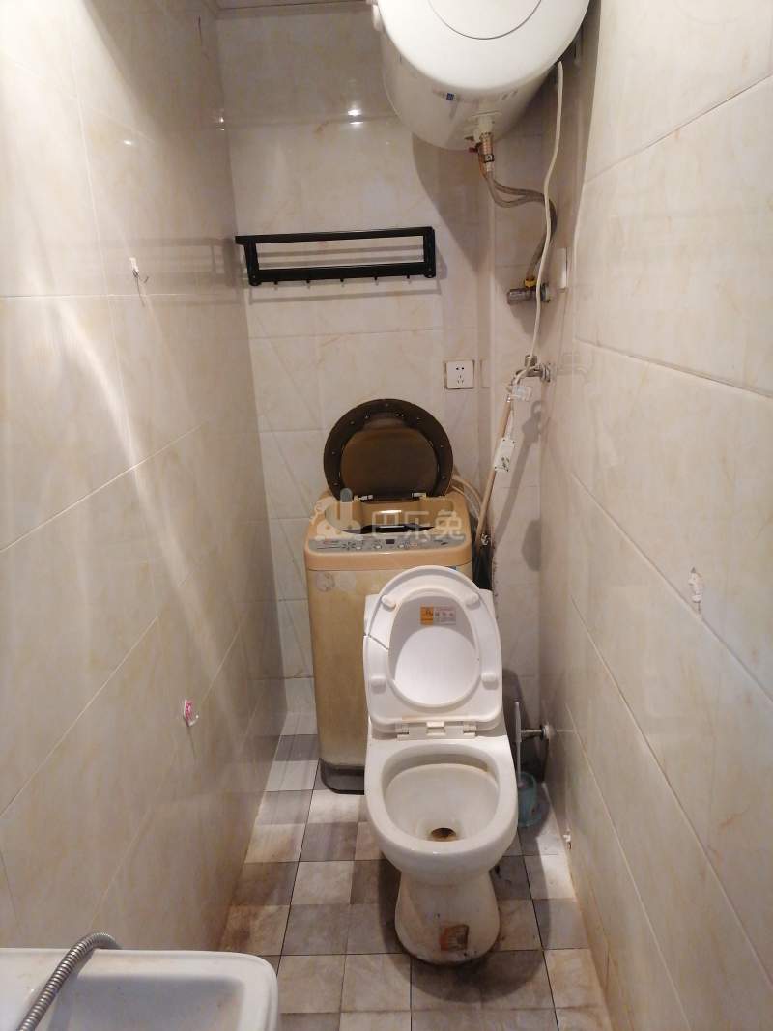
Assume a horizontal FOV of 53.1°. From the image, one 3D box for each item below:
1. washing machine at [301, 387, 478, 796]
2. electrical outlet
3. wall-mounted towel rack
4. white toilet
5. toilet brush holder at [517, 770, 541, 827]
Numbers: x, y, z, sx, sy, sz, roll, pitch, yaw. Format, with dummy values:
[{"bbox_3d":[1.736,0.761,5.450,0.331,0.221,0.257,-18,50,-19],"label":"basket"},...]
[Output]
[{"bbox_3d":[0.019,0.233,2.374,0.478,1.125,0.470,-3,17,3],"label":"washing machine"},{"bbox_3d":[0.232,-0.437,2.414,0.086,0.086,0.012,-3,17,2],"label":"electrical outlet"},{"bbox_3d":[-0.136,-0.742,2.234,0.555,0.138,0.200,-3,17,2],"label":"wall-mounted towel rack"},{"bbox_3d":[0.125,0.552,1.861,0.355,0.800,0.665,-3,17,2],"label":"white toilet"},{"bbox_3d":[0.380,0.796,2.178,0.106,0.122,0.106,-3,17,2],"label":"toilet brush holder"}]

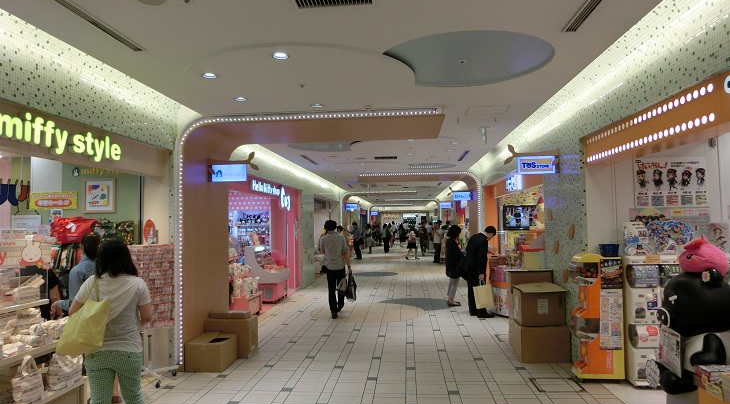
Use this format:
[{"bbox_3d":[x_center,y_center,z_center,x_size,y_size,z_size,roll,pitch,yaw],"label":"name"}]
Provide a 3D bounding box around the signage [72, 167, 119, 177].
[{"bbox_3d":[-3.203,-0.363,6.053,0.610,0.115,0.030,-1,-2,5],"label":"signage"}]

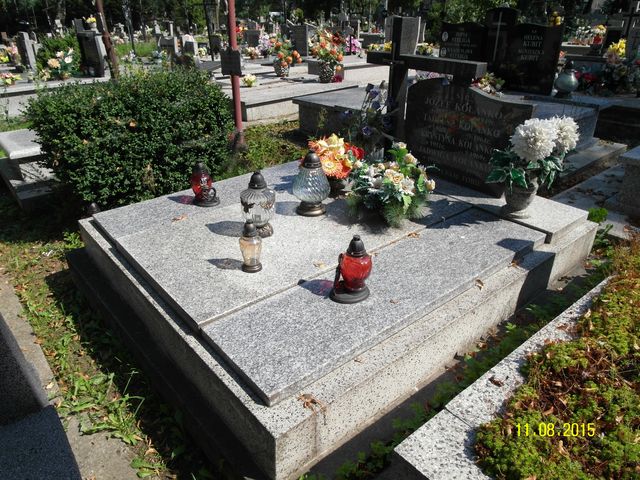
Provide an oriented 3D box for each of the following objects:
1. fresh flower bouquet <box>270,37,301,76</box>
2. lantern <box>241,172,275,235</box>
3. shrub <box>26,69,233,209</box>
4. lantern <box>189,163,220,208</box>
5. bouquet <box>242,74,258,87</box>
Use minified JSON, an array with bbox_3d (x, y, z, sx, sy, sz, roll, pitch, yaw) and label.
[{"bbox_3d":[-0.566,-3.010,7.282,0.500,0.598,0.450,11,28,18],"label":"fresh flower bouquet"},{"bbox_3d":[-0.314,-0.189,2.200,0.175,0.322,0.175,0,27,0],"label":"lantern"},{"bbox_3d":[-1.456,-0.858,3.521,1.420,0.920,1.220,-20,34,-36],"label":"shrub"},{"bbox_3d":[-0.675,-0.331,2.574,0.155,0.238,0.140,-5,27,-11],"label":"lantern"},{"bbox_3d":[-1.097,-2.516,7.000,0.220,0.210,0.210,-4,27,-8],"label":"bouquet"}]

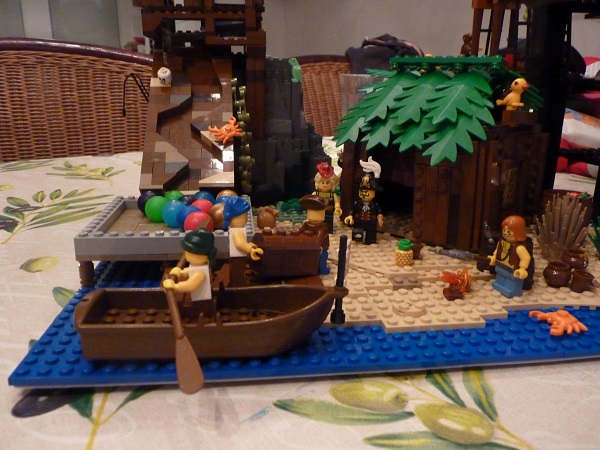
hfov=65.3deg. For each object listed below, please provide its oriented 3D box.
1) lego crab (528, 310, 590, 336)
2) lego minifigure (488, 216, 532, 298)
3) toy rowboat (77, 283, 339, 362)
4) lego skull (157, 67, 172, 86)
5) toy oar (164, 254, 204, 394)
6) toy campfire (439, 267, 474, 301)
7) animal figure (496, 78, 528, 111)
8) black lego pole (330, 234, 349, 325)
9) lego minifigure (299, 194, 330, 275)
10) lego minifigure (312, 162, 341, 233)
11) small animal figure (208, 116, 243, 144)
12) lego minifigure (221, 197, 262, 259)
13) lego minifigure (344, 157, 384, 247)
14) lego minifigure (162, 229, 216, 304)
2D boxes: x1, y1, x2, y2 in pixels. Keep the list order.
[{"bbox_3d":[0.120,0.044,0.218,0.021,0.008,0.021,-4,17,-19],"label":"lego crab"},{"bbox_3d":[0.113,0.016,0.249,0.017,0.041,0.025,-1,15,-7],"label":"lego minifigure"},{"bbox_3d":[-0.035,0.037,0.193,0.110,0.021,0.038,0,15,-5],"label":"toy rowboat"},{"bbox_3d":[-0.106,-0.116,0.365,0.010,0.011,0.010,3,58,-5],"label":"lego skull"},{"bbox_3d":[-0.046,0.038,0.176,0.009,0.004,0.052,-11,54,-15],"label":"toy oar"},{"bbox_3d":[0.083,0.031,0.248,0.018,0.013,0.015,-1,15,-7],"label":"toy campfire"},{"bbox_3d":[0.126,-0.078,0.278,0.010,0.018,0.017,-11,20,-37],"label":"animal figure"},{"bbox_3d":[0.018,0.025,0.214,0.007,0.040,0.007,-1,15,-7],"label":"black lego pole"},{"bbox_3d":[0.007,0.006,0.260,0.019,0.044,0.025,-9,18,-33],"label":"lego minifigure"},{"bbox_3d":[0.018,-0.018,0.324,0.023,0.050,0.013,1,16,0],"label":"lego minifigure"},{"bbox_3d":[-0.054,-0.071,0.345,0.022,0.008,0.021,-26,65,-22],"label":"small animal figure"},{"bbox_3d":[-0.028,0.009,0.231,0.019,0.043,0.025,-1,15,-7],"label":"lego minifigure"},{"bbox_3d":[0.041,-0.017,0.307,0.026,0.057,0.019,1,15,-3],"label":"lego minifigure"},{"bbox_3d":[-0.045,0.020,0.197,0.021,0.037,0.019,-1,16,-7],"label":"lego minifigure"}]

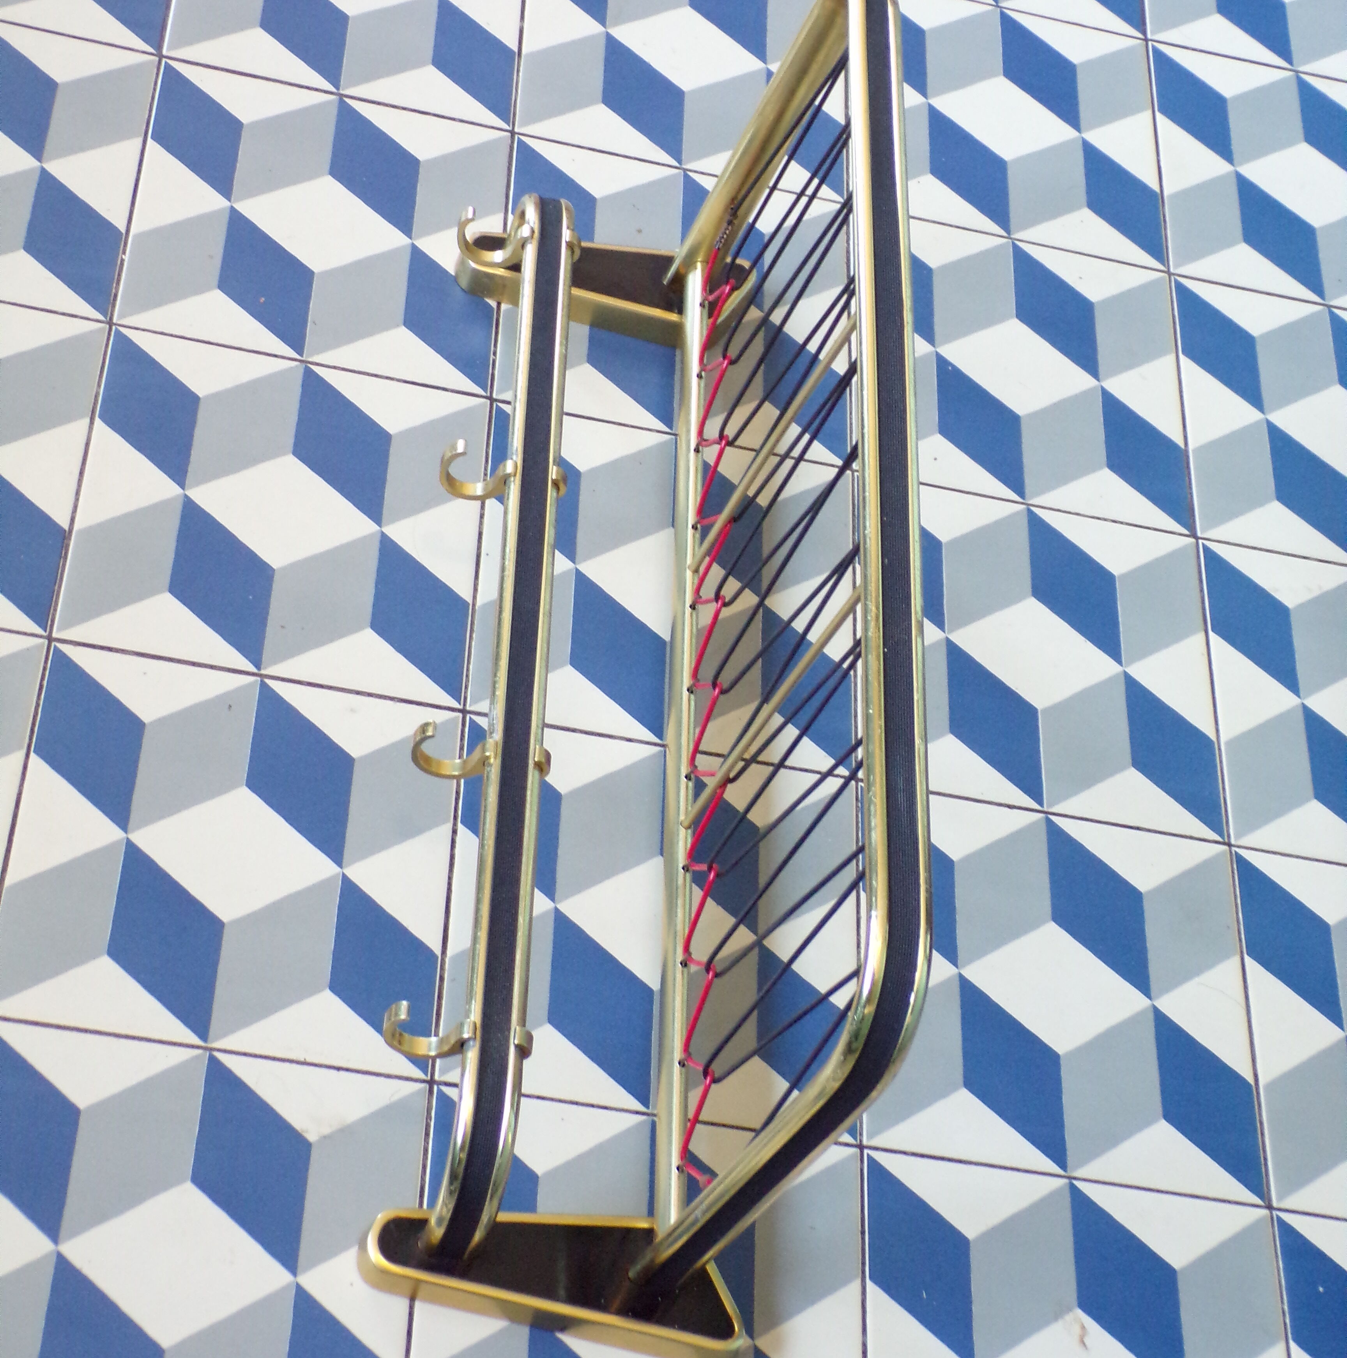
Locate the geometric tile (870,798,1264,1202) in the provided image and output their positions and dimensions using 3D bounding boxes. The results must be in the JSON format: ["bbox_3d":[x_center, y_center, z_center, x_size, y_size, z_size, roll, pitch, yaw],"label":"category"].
[{"bbox_3d":[0.185,0.151,1.242,0.200,0.010,0.200,10,55,-11],"label":"geometric tile"}]

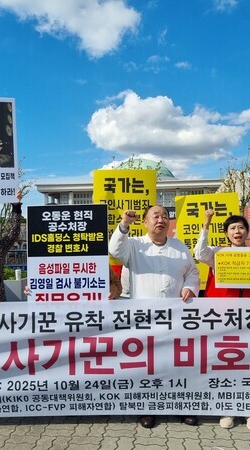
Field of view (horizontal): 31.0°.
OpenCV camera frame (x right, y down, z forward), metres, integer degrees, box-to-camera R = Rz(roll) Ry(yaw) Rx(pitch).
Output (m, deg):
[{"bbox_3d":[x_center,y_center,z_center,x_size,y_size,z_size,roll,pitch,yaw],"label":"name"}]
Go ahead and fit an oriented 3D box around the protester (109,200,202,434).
[{"bbox_3d":[0.228,0.700,3.500,0.700,1.700,0.450,0,0,5],"label":"protester"}]

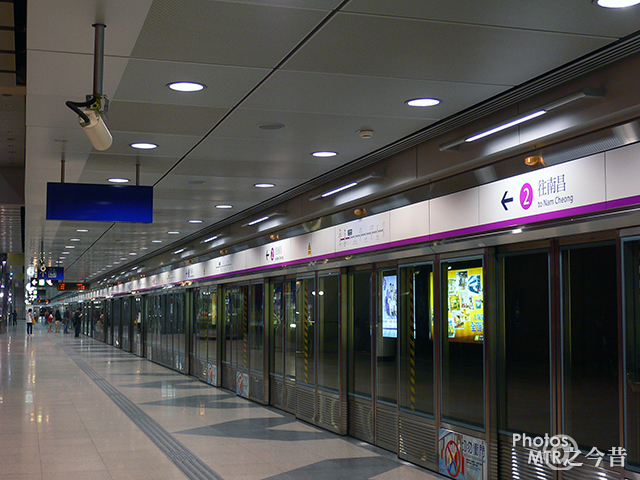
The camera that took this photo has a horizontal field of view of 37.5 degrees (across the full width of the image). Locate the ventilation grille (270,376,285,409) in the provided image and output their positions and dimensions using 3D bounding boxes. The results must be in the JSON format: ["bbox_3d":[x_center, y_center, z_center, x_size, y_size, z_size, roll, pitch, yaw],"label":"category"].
[{"bbox_3d":[-0.676,2.396,14.904,0.050,0.450,0.830,1,-5,-17],"label":"ventilation grille"}]

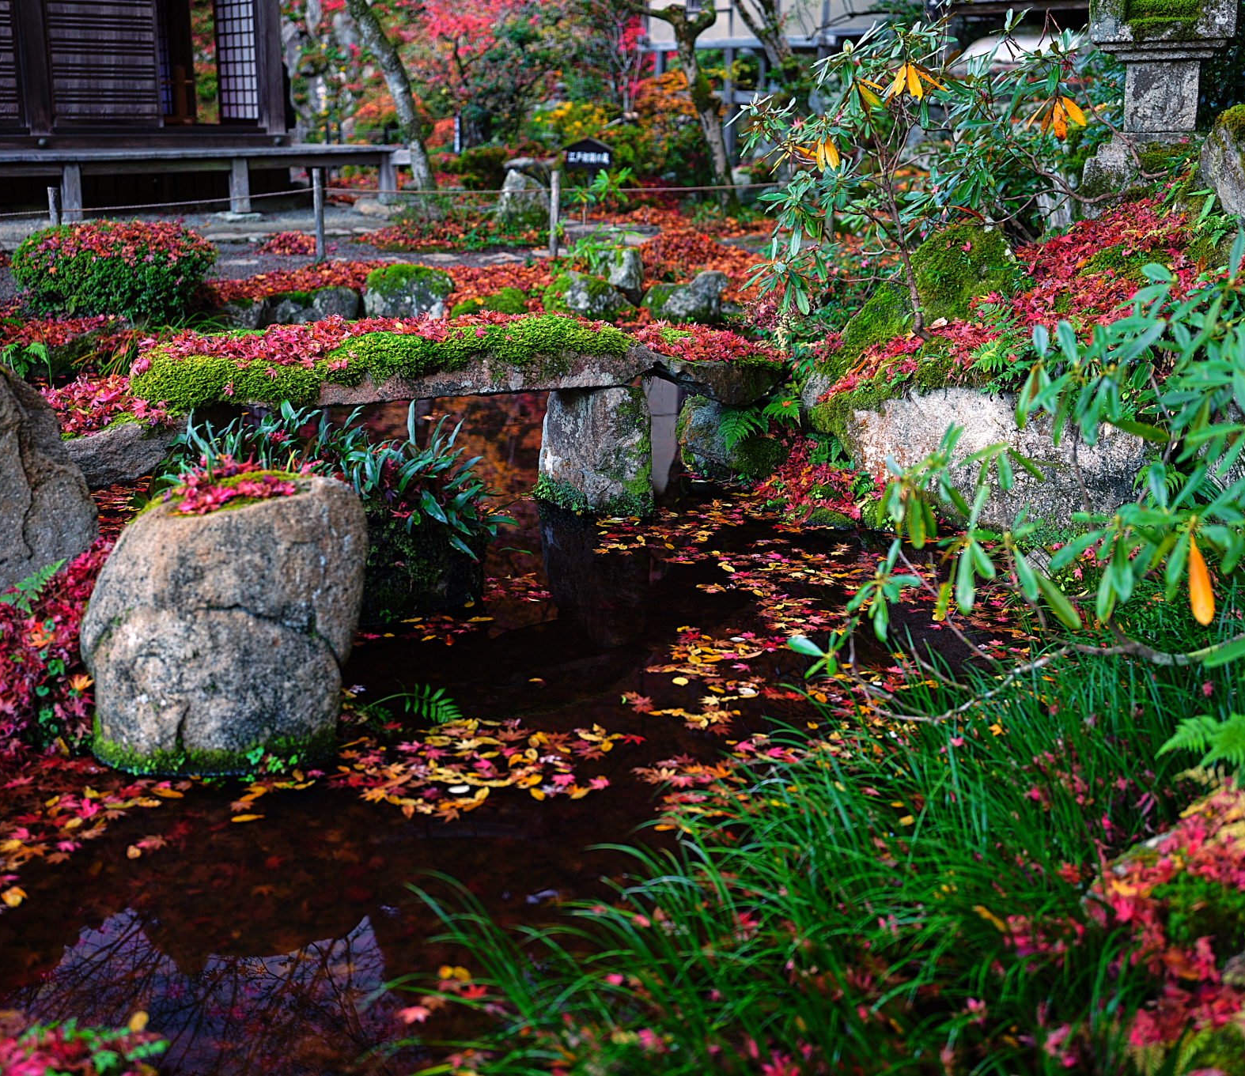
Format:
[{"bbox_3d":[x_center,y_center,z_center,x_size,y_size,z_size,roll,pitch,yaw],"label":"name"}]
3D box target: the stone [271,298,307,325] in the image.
[{"bbox_3d":[-1.808,-1.220,8.487,0.210,0.185,0.190,1,15,0],"label":"stone"}]

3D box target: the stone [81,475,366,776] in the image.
[{"bbox_3d":[-0.919,0.177,3.670,0.640,0.600,0.500,-4,15,-14],"label":"stone"}]

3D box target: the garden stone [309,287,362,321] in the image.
[{"bbox_3d":[-1.577,-1.282,8.729,0.290,0.260,0.260,1,15,0],"label":"garden stone"}]

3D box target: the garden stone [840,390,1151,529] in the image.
[{"bbox_3d":[1.374,-0.385,6.043,1.130,0.520,0.650,1,15,0],"label":"garden stone"}]

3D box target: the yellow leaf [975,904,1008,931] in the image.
[{"bbox_3d":[0.574,0.592,2.450,0.075,0.030,0.025,12,19,40],"label":"yellow leaf"}]

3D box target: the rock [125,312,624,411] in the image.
[{"bbox_3d":[-0.855,-0.679,5.884,1.850,0.250,0.600,-7,17,-26],"label":"rock"}]

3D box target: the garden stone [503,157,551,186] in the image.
[{"bbox_3d":[-0.713,-2.786,12.201,0.420,0.340,0.380,1,15,0],"label":"garden stone"}]

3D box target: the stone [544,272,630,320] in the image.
[{"bbox_3d":[-0.196,-1.393,9.057,0.470,0.285,0.360,1,15,0],"label":"stone"}]

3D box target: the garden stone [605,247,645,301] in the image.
[{"bbox_3d":[-0.006,-1.282,7.700,0.222,0.285,0.200,0,15,0],"label":"garden stone"}]

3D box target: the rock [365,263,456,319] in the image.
[{"bbox_3d":[-0.985,-1.131,7.250,0.402,0.268,0.301,-2,15,-7],"label":"rock"}]

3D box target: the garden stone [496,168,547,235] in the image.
[{"bbox_3d":[-0.775,-2.551,11.900,0.399,0.488,0.299,-1,15,-3],"label":"garden stone"}]

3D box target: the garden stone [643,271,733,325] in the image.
[{"bbox_3d":[0.389,-1.388,9.057,0.490,0.305,0.350,1,15,0],"label":"garden stone"}]

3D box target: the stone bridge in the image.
[{"bbox_3d":[-0.657,-0.490,6.088,2.700,0.660,0.680,-7,17,-26],"label":"stone bridge"}]

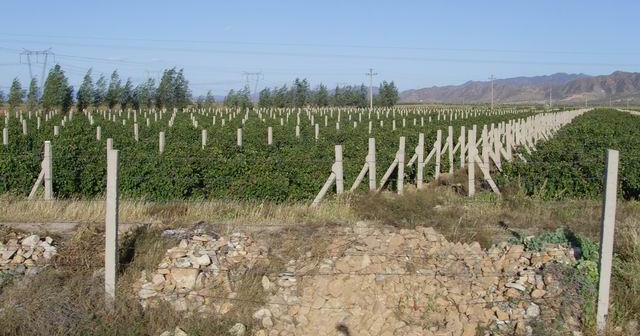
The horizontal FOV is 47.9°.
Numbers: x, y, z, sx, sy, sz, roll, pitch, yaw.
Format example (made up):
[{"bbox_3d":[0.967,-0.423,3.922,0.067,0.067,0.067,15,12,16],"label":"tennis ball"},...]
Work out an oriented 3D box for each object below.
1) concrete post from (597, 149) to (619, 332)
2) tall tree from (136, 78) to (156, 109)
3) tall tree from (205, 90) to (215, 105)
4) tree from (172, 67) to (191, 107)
[{"bbox_3d":[2.795,0.717,7.050,0.103,1.815,0.100,1,5,0],"label":"concrete post"},{"bbox_3d":[-42.828,-18.143,178.000,5.085,7.899,5.085,0,5,0],"label":"tall tree"},{"bbox_3d":[-36.011,-22.812,235.000,3.259,4.888,3.259,0,5,0],"label":"tall tree"},{"bbox_3d":[-33.612,-19.051,175.000,4.499,10.193,4.499,0,5,0],"label":"tree"}]

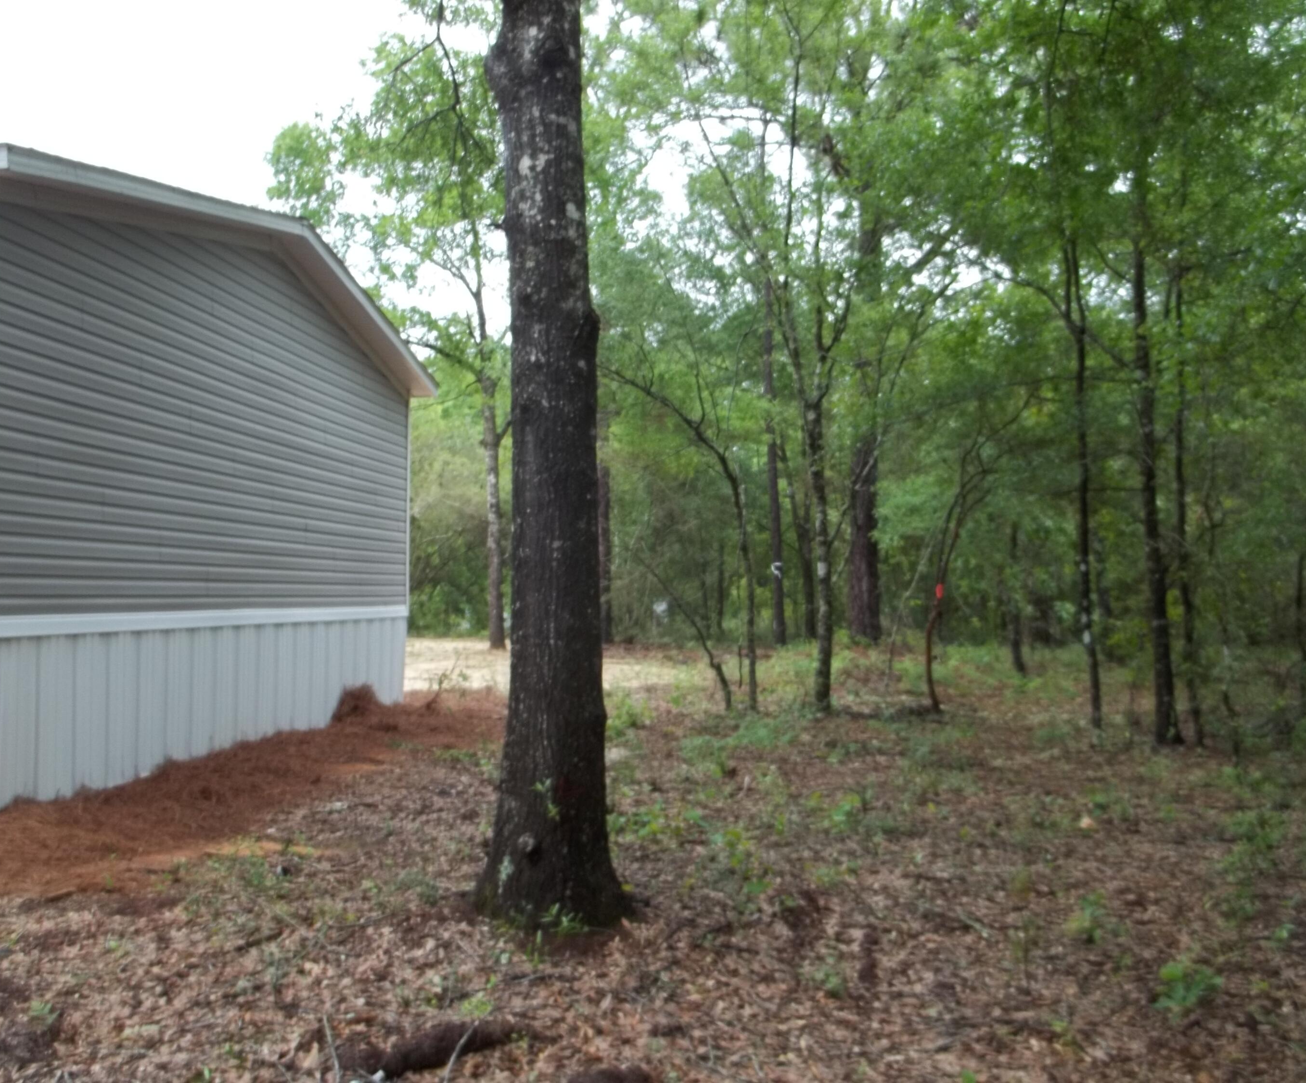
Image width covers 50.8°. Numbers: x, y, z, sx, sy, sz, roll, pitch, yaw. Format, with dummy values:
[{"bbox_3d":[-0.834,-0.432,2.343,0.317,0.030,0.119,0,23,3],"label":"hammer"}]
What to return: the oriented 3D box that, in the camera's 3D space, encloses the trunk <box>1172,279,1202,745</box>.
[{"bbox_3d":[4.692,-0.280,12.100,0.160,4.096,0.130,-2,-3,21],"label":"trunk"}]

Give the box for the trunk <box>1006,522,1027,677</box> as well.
[{"bbox_3d":[5.434,0.864,20.560,0.180,2.326,0.150,-3,-3,15],"label":"trunk"}]

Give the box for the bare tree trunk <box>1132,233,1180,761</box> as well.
[{"bbox_3d":[4.372,-0.480,12.019,0.220,4.490,0.190,-3,-3,20],"label":"bare tree trunk"}]

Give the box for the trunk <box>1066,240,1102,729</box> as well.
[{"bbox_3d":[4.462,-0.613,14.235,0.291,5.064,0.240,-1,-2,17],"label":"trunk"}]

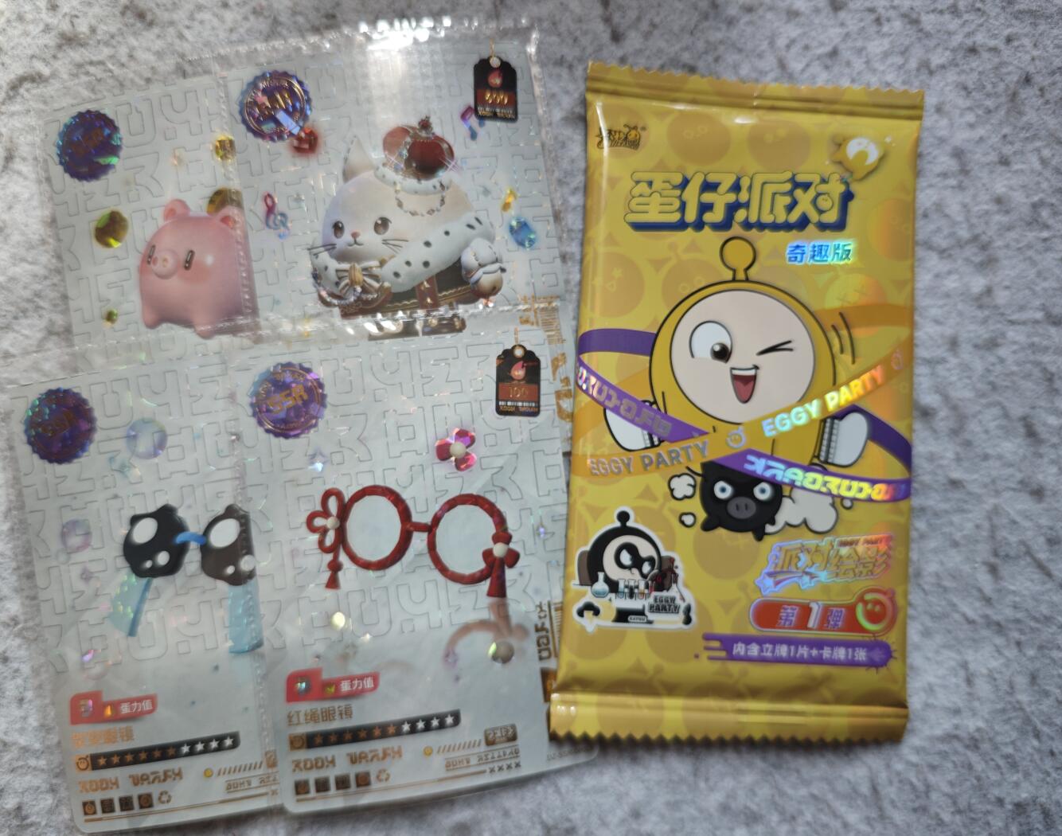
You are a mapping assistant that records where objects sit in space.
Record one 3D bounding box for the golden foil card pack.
[{"bbox_3d":[0.044,-0.004,0.149,0.071,0.009,0.135,3,86,-4],"label":"golden foil card pack"}]

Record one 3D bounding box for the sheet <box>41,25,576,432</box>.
[{"bbox_3d":[-0.042,-0.030,0.148,0.100,0.002,0.089,-9,87,-4],"label":"sheet"}]

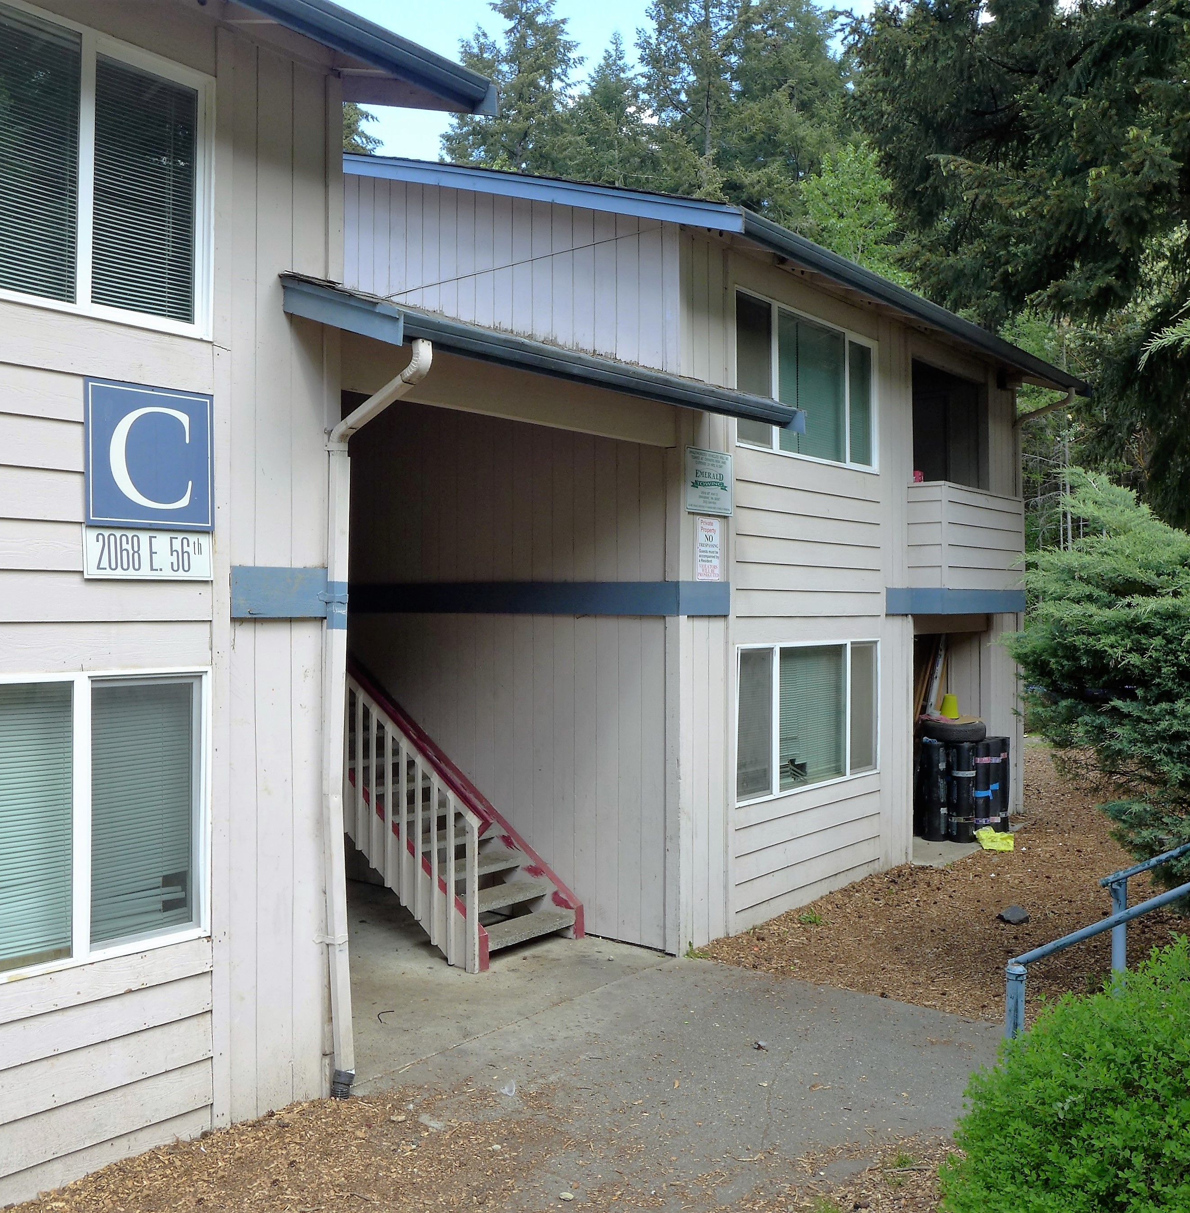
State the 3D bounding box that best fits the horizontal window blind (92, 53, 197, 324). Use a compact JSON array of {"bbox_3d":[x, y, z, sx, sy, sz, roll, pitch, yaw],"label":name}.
[{"bbox_3d":[-1.968,-1.815,4.922,0.040,1.074,0.478,0,-1,40],"label":"horizontal window blind"}]

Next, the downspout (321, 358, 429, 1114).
[{"bbox_3d":[-1.032,0.588,5.358,0.701,3.616,0.100,0,-1,40],"label":"downspout"}]

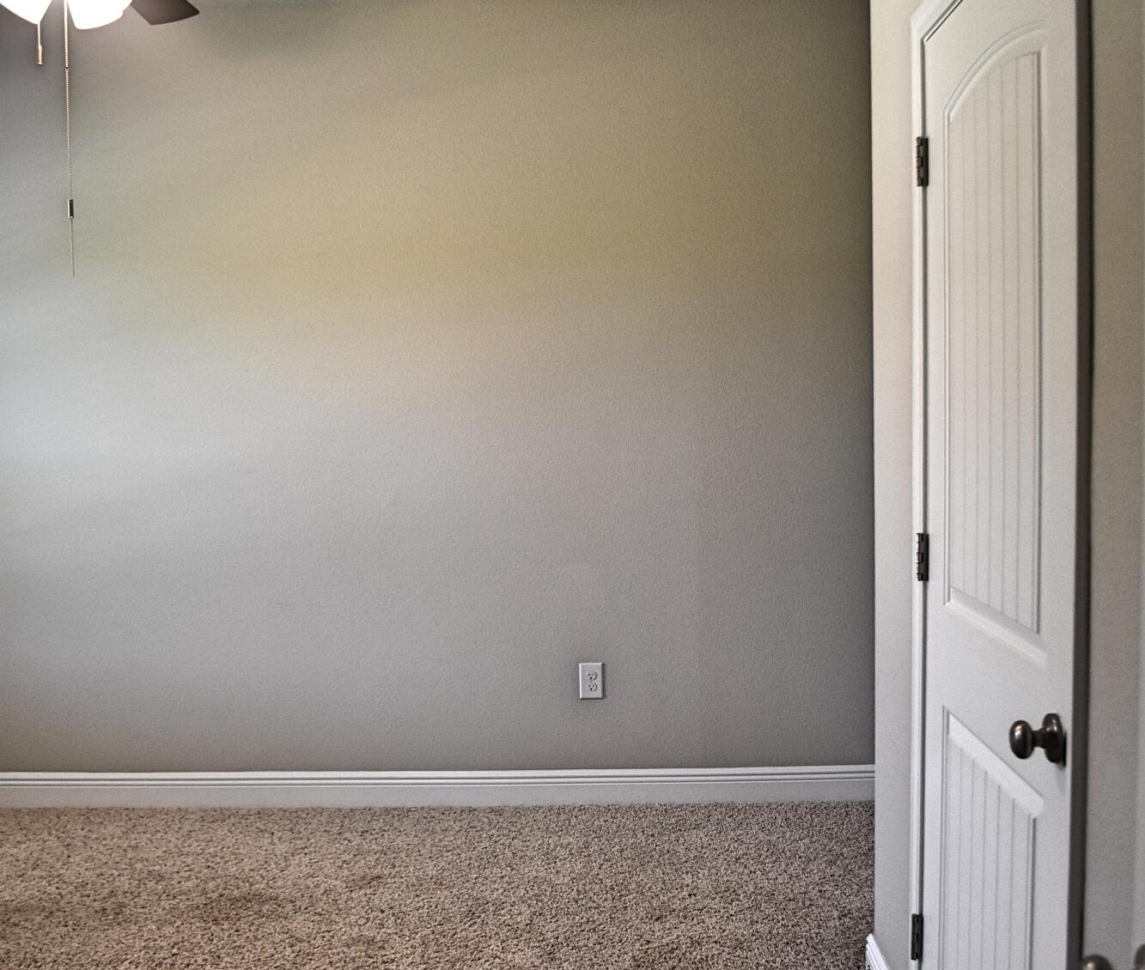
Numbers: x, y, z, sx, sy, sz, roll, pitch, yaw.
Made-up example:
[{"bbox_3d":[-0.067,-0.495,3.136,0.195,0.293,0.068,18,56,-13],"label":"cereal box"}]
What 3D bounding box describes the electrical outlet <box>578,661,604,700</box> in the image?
[{"bbox_3d":[0.065,0.670,4.395,0.079,0.124,0.010,-1,4,2],"label":"electrical outlet"}]

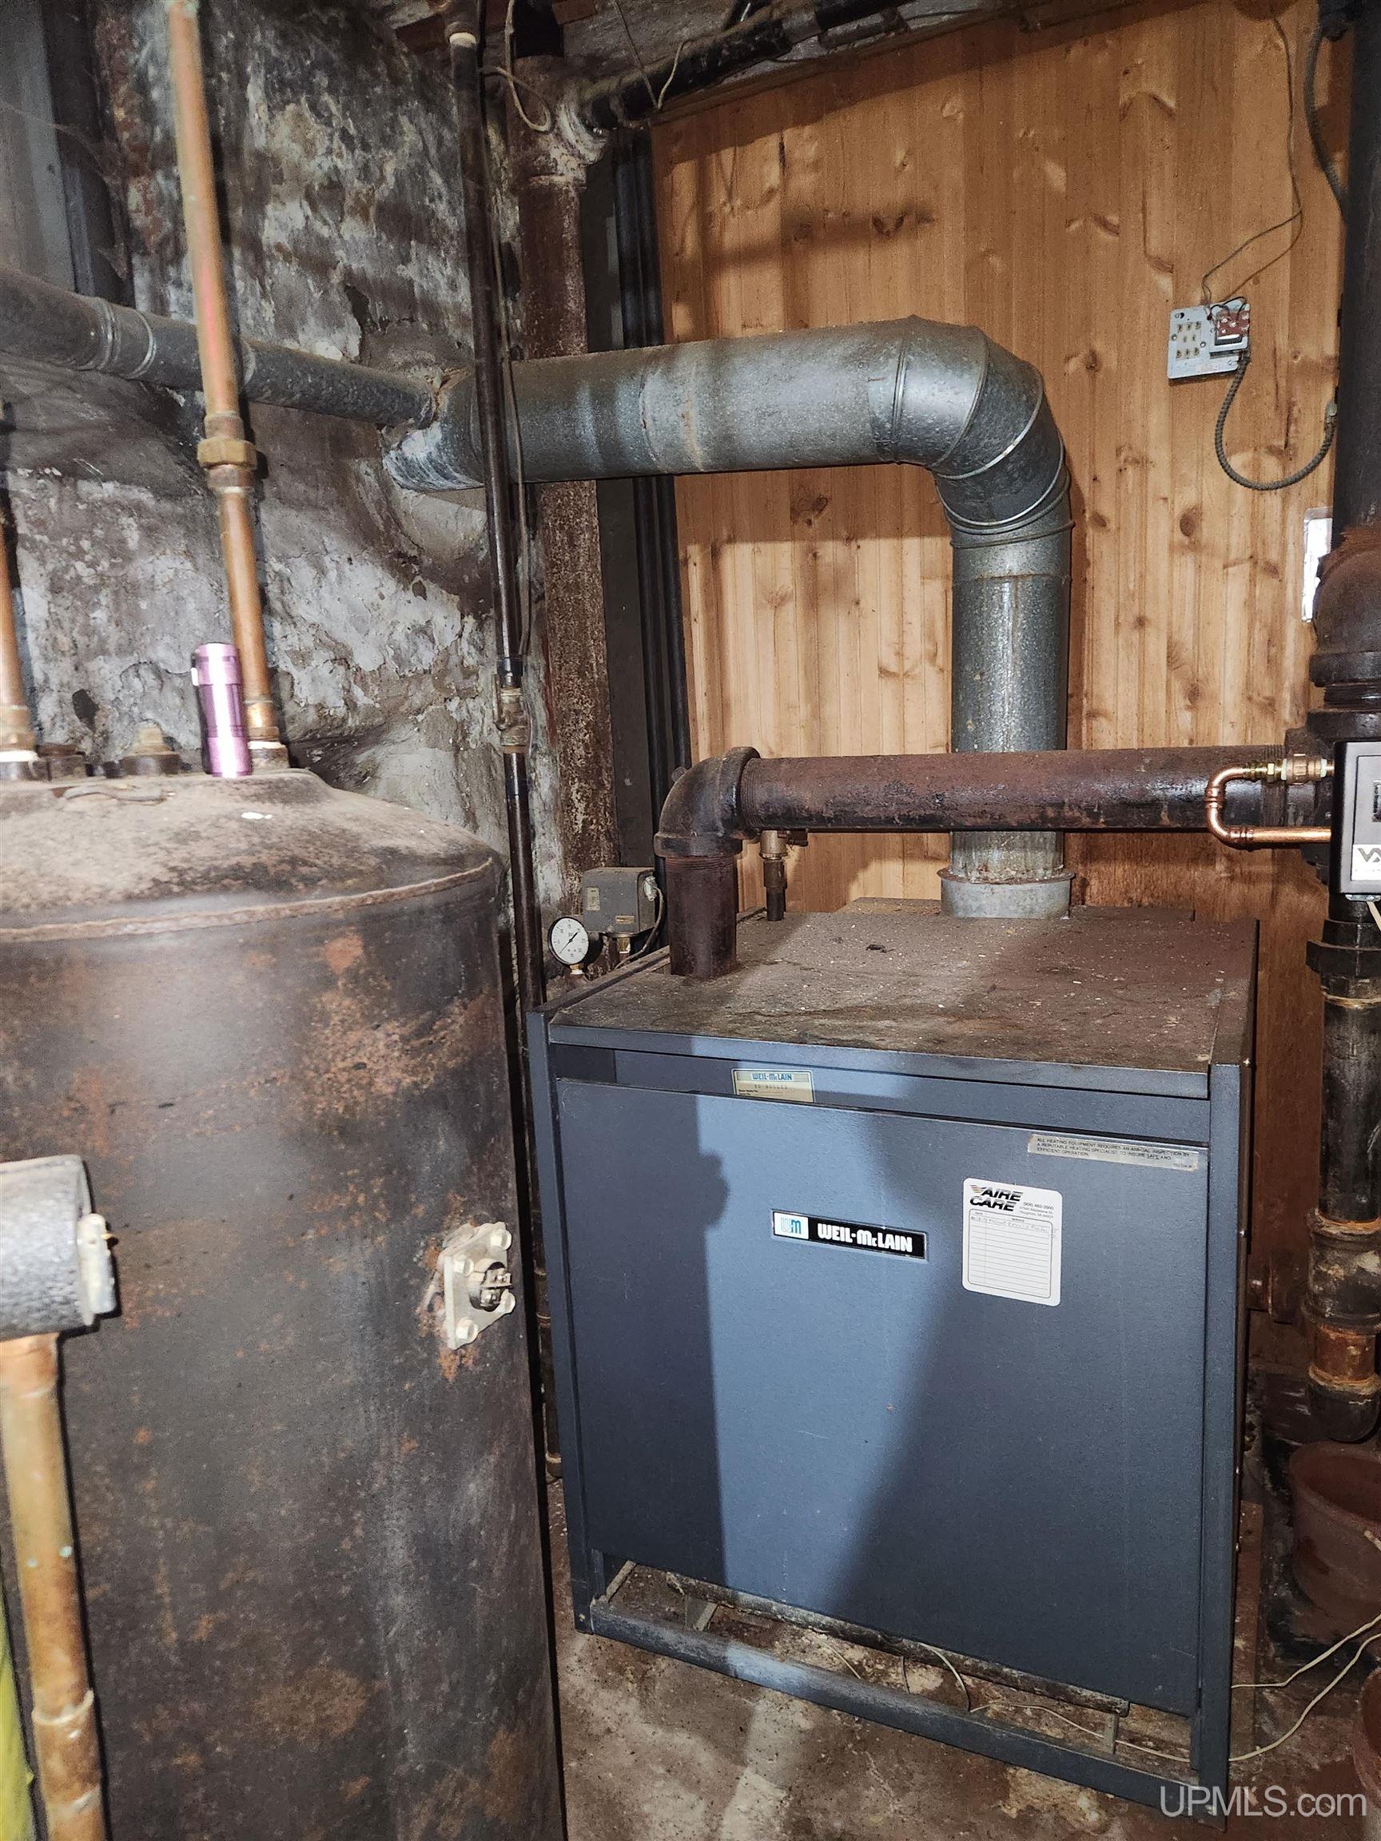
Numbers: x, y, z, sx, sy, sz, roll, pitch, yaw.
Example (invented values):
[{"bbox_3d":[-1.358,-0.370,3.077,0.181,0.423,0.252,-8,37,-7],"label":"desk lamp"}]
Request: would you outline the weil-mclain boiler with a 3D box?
[{"bbox_3d":[0.352,0.460,1.724,0.780,0.825,0.803,1,11,25],"label":"weil-mclain boiler"}]

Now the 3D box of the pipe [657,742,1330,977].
[{"bbox_3d":[0.320,-0.068,1.499,0.792,0.292,0.117,1,11,25],"label":"pipe"}]

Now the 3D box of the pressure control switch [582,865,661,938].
[{"bbox_3d":[-0.106,-0.027,1.870,0.093,0.096,0.060,1,11,26],"label":"pressure control switch"}]

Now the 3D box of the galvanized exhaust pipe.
[{"bbox_3d":[0.021,-0.519,2.170,1.271,0.991,0.234,1,11,25],"label":"galvanized exhaust pipe"}]

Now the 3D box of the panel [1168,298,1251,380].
[{"bbox_3d":[0.800,-0.896,1.888,0.115,0.108,0.045,1,11,25],"label":"panel"}]

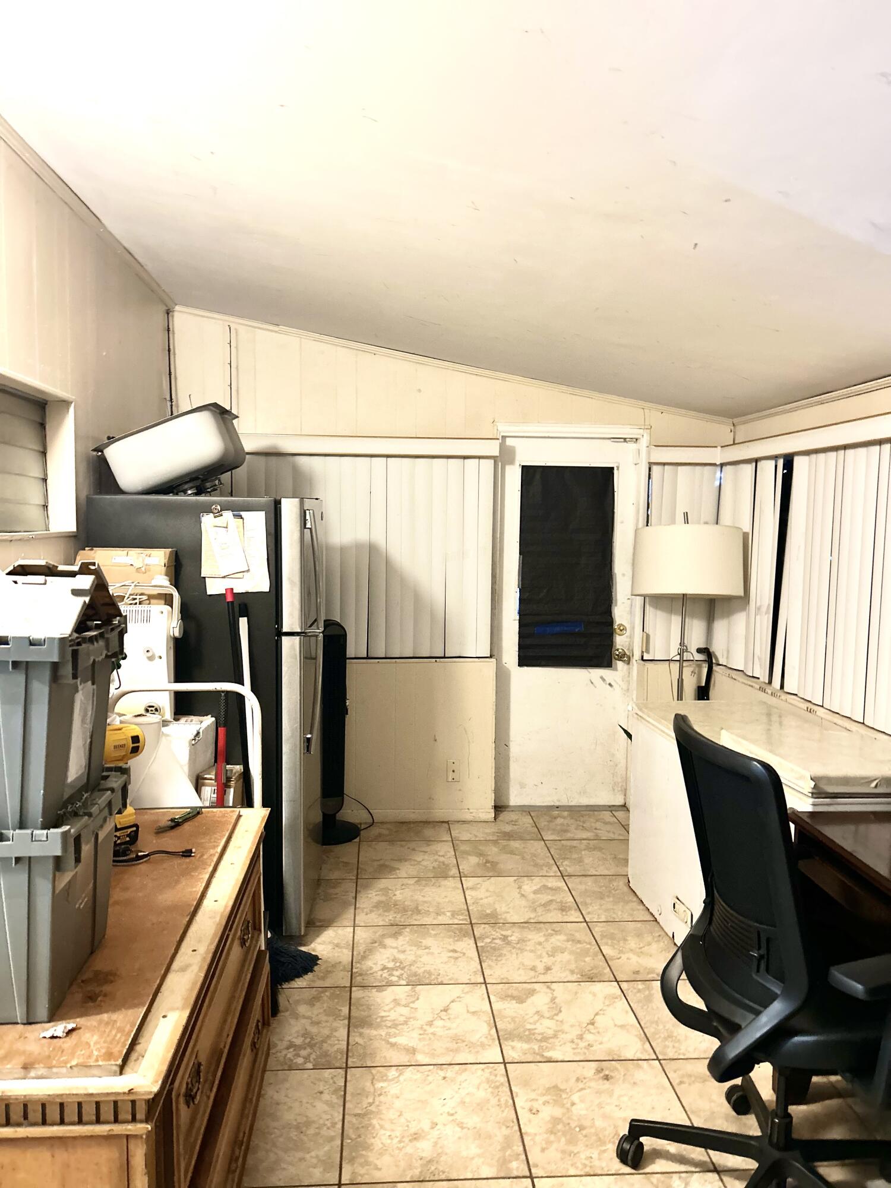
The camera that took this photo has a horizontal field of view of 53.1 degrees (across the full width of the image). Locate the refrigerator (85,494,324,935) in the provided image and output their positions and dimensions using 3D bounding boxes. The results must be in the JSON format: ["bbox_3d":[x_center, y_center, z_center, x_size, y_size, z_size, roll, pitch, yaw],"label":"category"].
[{"bbox_3d":[-0.898,0.447,3.594,0.800,1.650,0.740,1,4,-3],"label":"refrigerator"}]

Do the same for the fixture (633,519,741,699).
[{"bbox_3d":[1.153,0.452,4.347,0.520,1.610,0.520,1,4,-4],"label":"fixture"}]

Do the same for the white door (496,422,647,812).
[{"bbox_3d":[0.662,0.173,4.927,0.770,2.040,0.060,1,4,-4],"label":"white door"}]

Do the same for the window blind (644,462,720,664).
[{"bbox_3d":[1.252,-0.172,4.728,0.390,1.070,0.070,1,4,-4],"label":"window blind"}]

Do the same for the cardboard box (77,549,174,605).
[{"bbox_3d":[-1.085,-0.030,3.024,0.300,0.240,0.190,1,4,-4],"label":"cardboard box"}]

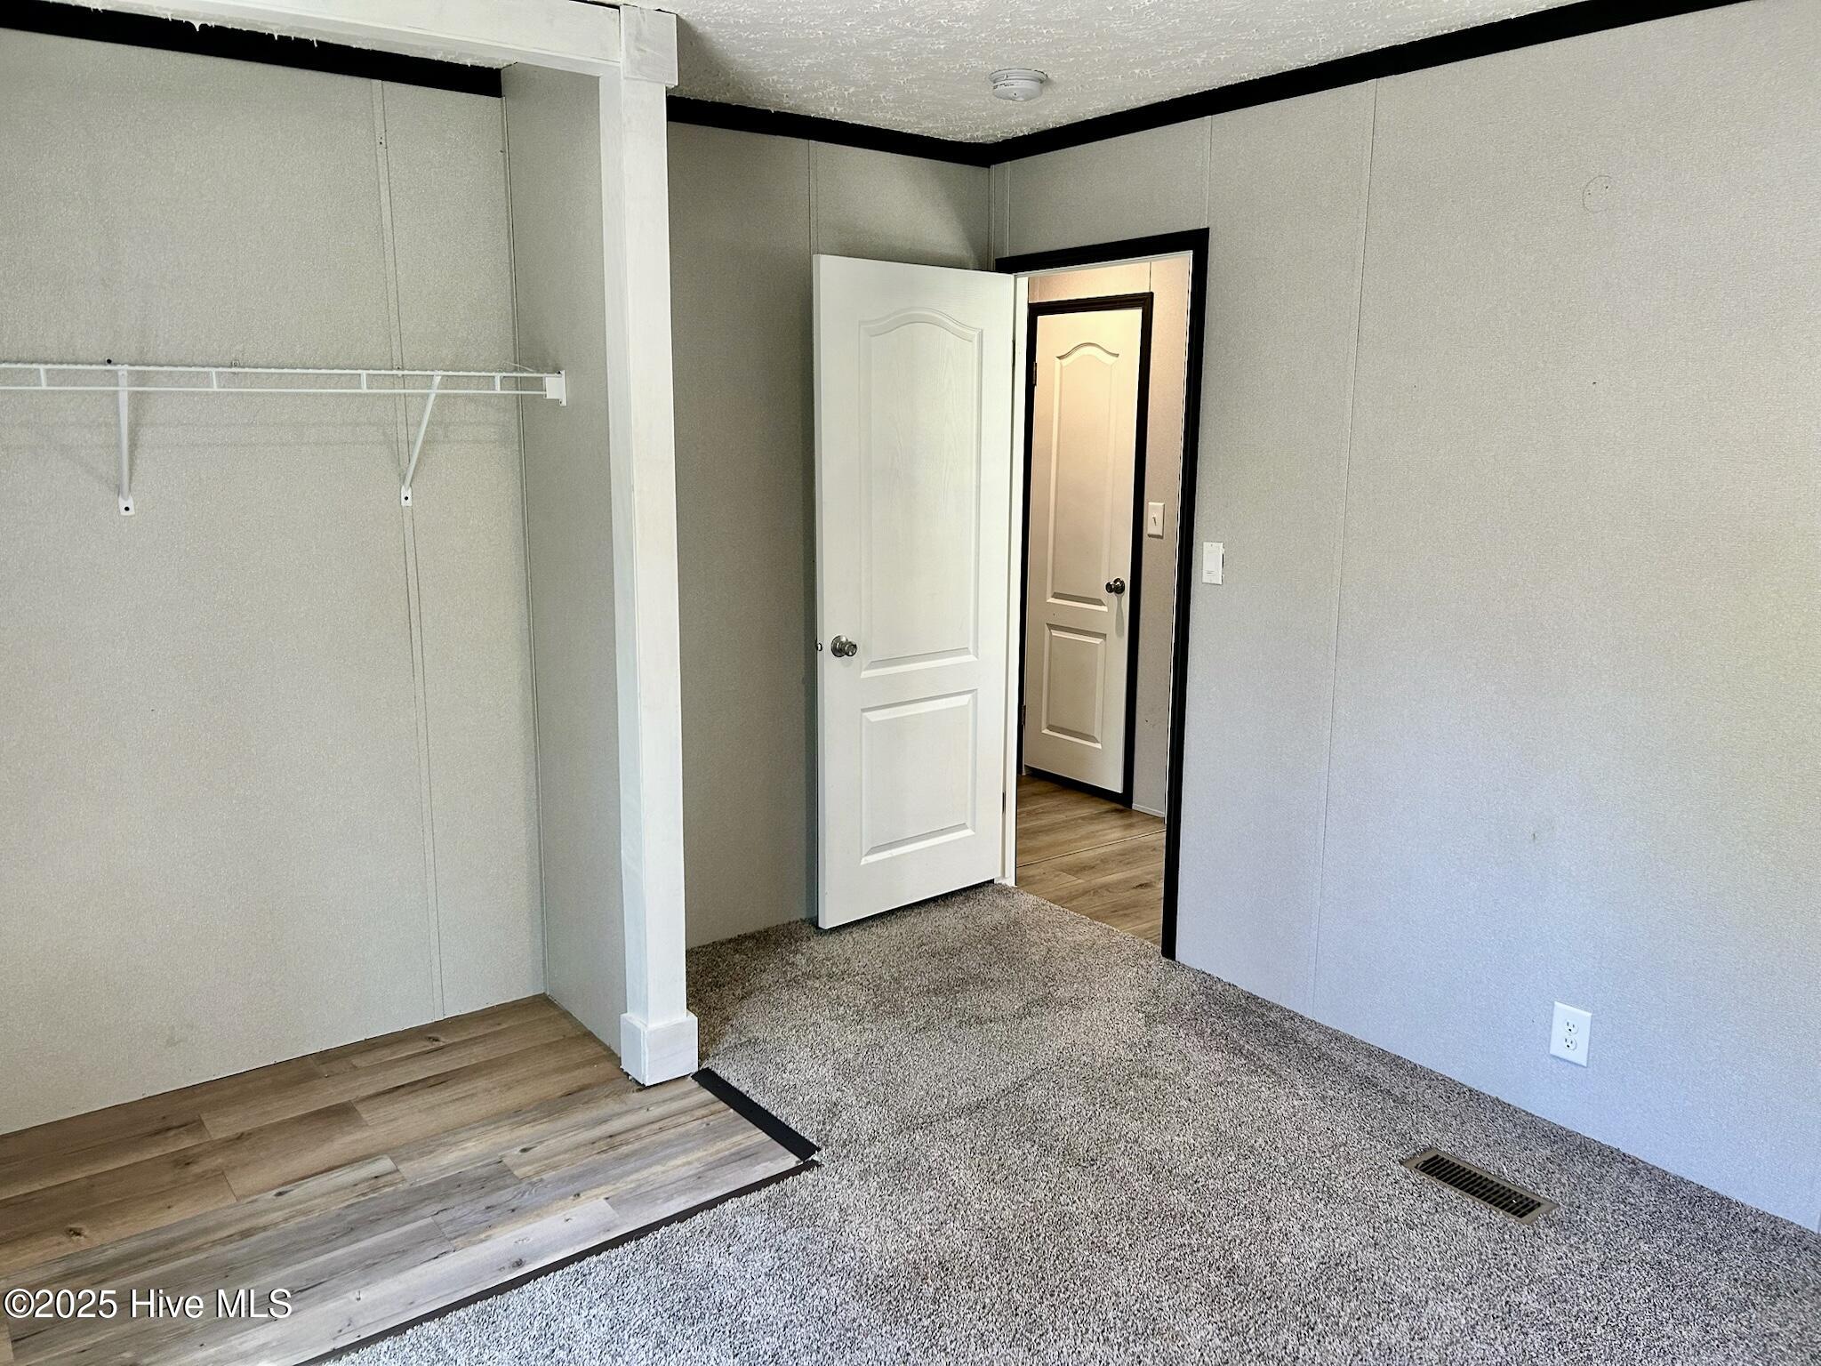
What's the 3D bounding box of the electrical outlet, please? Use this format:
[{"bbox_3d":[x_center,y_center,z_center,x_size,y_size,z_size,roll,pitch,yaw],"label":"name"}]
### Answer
[{"bbox_3d":[1.487,0.795,3.084,0.010,0.126,0.083,-8,14,-36],"label":"electrical outlet"}]

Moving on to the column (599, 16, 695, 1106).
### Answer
[{"bbox_3d":[-0.610,-0.237,3.180,0.144,2.442,0.131,-8,14,-36],"label":"column"}]

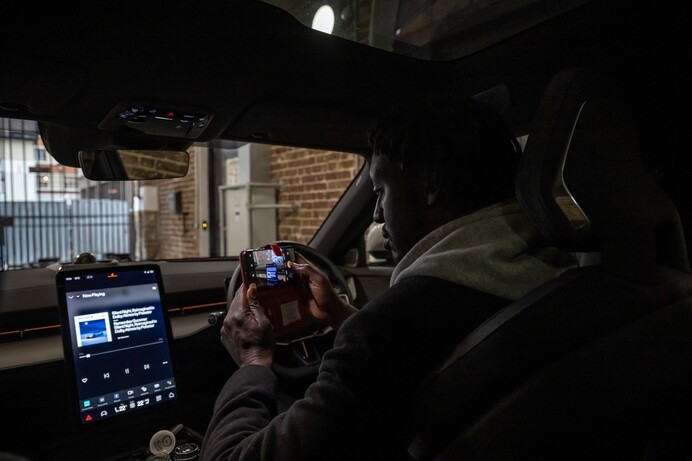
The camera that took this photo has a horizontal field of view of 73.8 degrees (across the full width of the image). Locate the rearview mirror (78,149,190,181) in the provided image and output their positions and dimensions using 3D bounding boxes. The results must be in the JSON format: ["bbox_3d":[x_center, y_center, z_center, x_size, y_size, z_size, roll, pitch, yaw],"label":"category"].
[{"bbox_3d":[-0.430,-0.135,0.956,0.032,0.060,0.243,5,10,31],"label":"rearview mirror"}]

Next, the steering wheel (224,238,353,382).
[{"bbox_3d":[-0.137,0.201,1.209,0.370,0.358,0.090,-2,-19,-41],"label":"steering wheel"}]

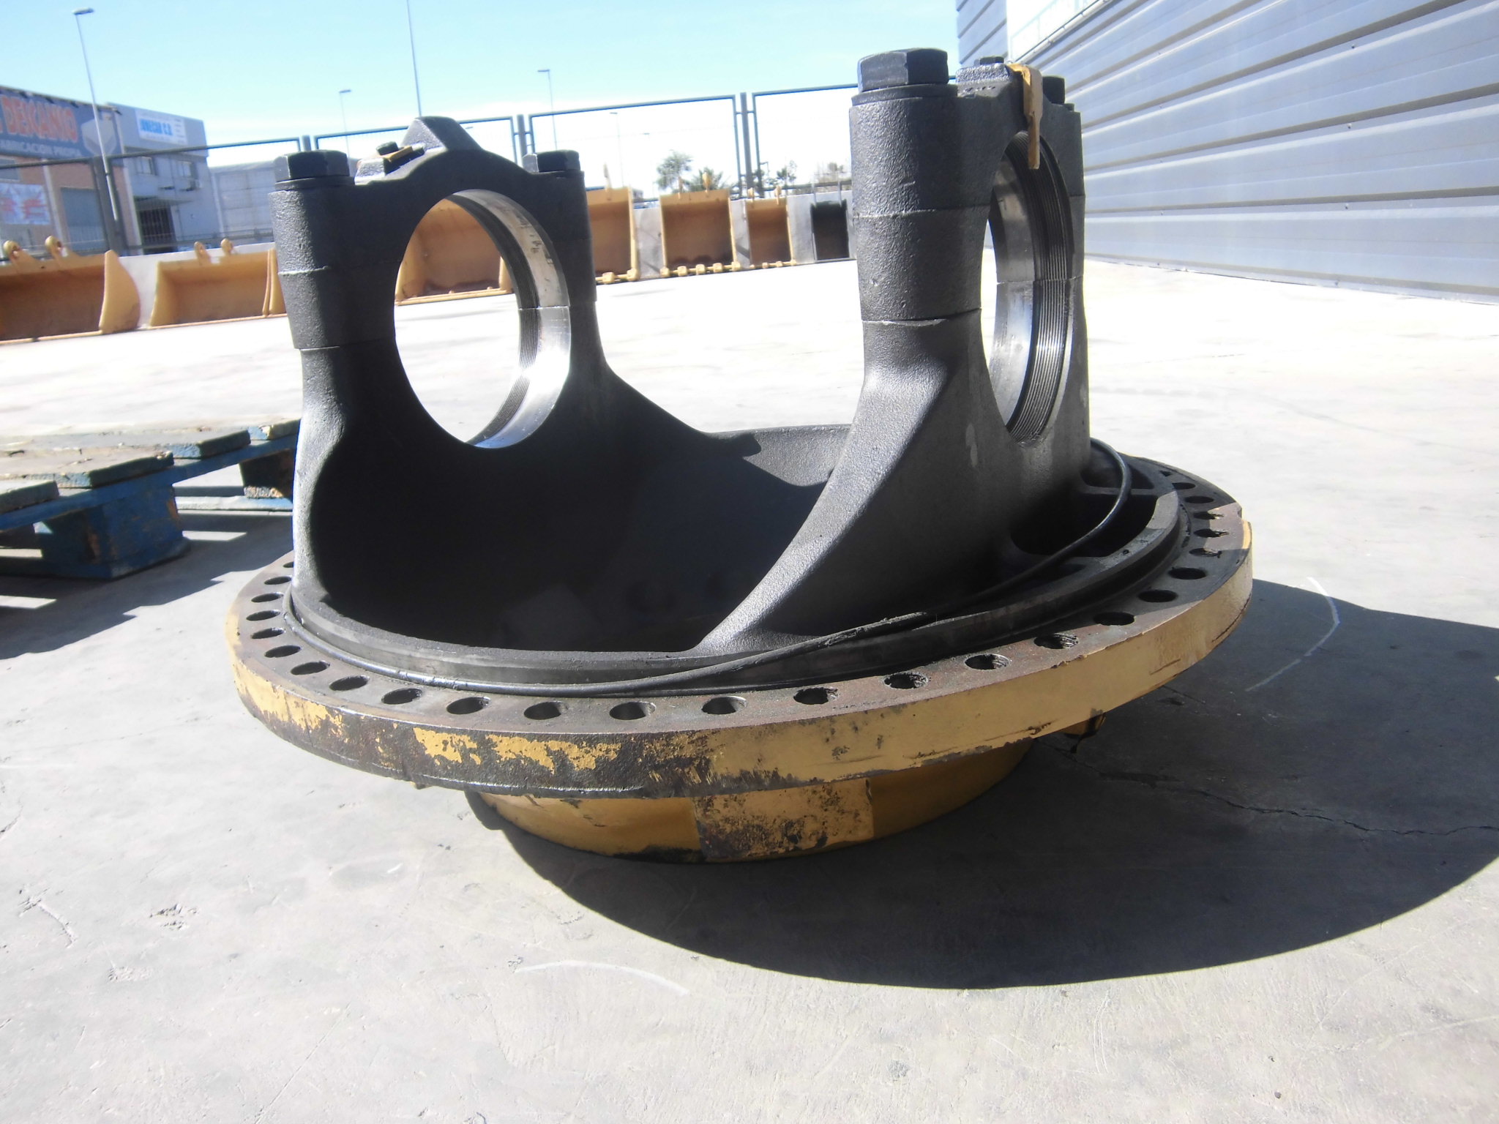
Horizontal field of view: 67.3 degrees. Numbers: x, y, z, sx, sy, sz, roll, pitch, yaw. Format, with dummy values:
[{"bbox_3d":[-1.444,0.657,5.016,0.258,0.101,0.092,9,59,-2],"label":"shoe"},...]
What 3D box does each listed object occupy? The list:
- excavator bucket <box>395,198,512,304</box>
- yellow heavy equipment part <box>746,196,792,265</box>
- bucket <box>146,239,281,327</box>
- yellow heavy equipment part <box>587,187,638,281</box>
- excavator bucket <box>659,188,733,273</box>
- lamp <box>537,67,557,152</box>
[{"bbox_3d":[-3.665,-3.925,13.955,1.430,1.300,0.900,-4,16,3],"label":"excavator bucket"},{"bbox_3d":[0.231,-4.069,13.752,0.552,0.900,0.680,-4,16,3],"label":"yellow heavy equipment part"},{"bbox_3d":[-6.642,-3.504,13.986,1.563,1.000,0.700,-4,16,3],"label":"bucket"},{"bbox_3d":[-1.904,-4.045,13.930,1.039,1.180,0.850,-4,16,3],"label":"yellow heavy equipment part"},{"bbox_3d":[-0.659,-4.095,13.831,0.913,1.080,0.780,-4,16,3],"label":"excavator bucket"},{"bbox_3d":[-11.136,-22.665,64.369,0.780,10.000,0.280,-5,16,0],"label":"lamp"}]

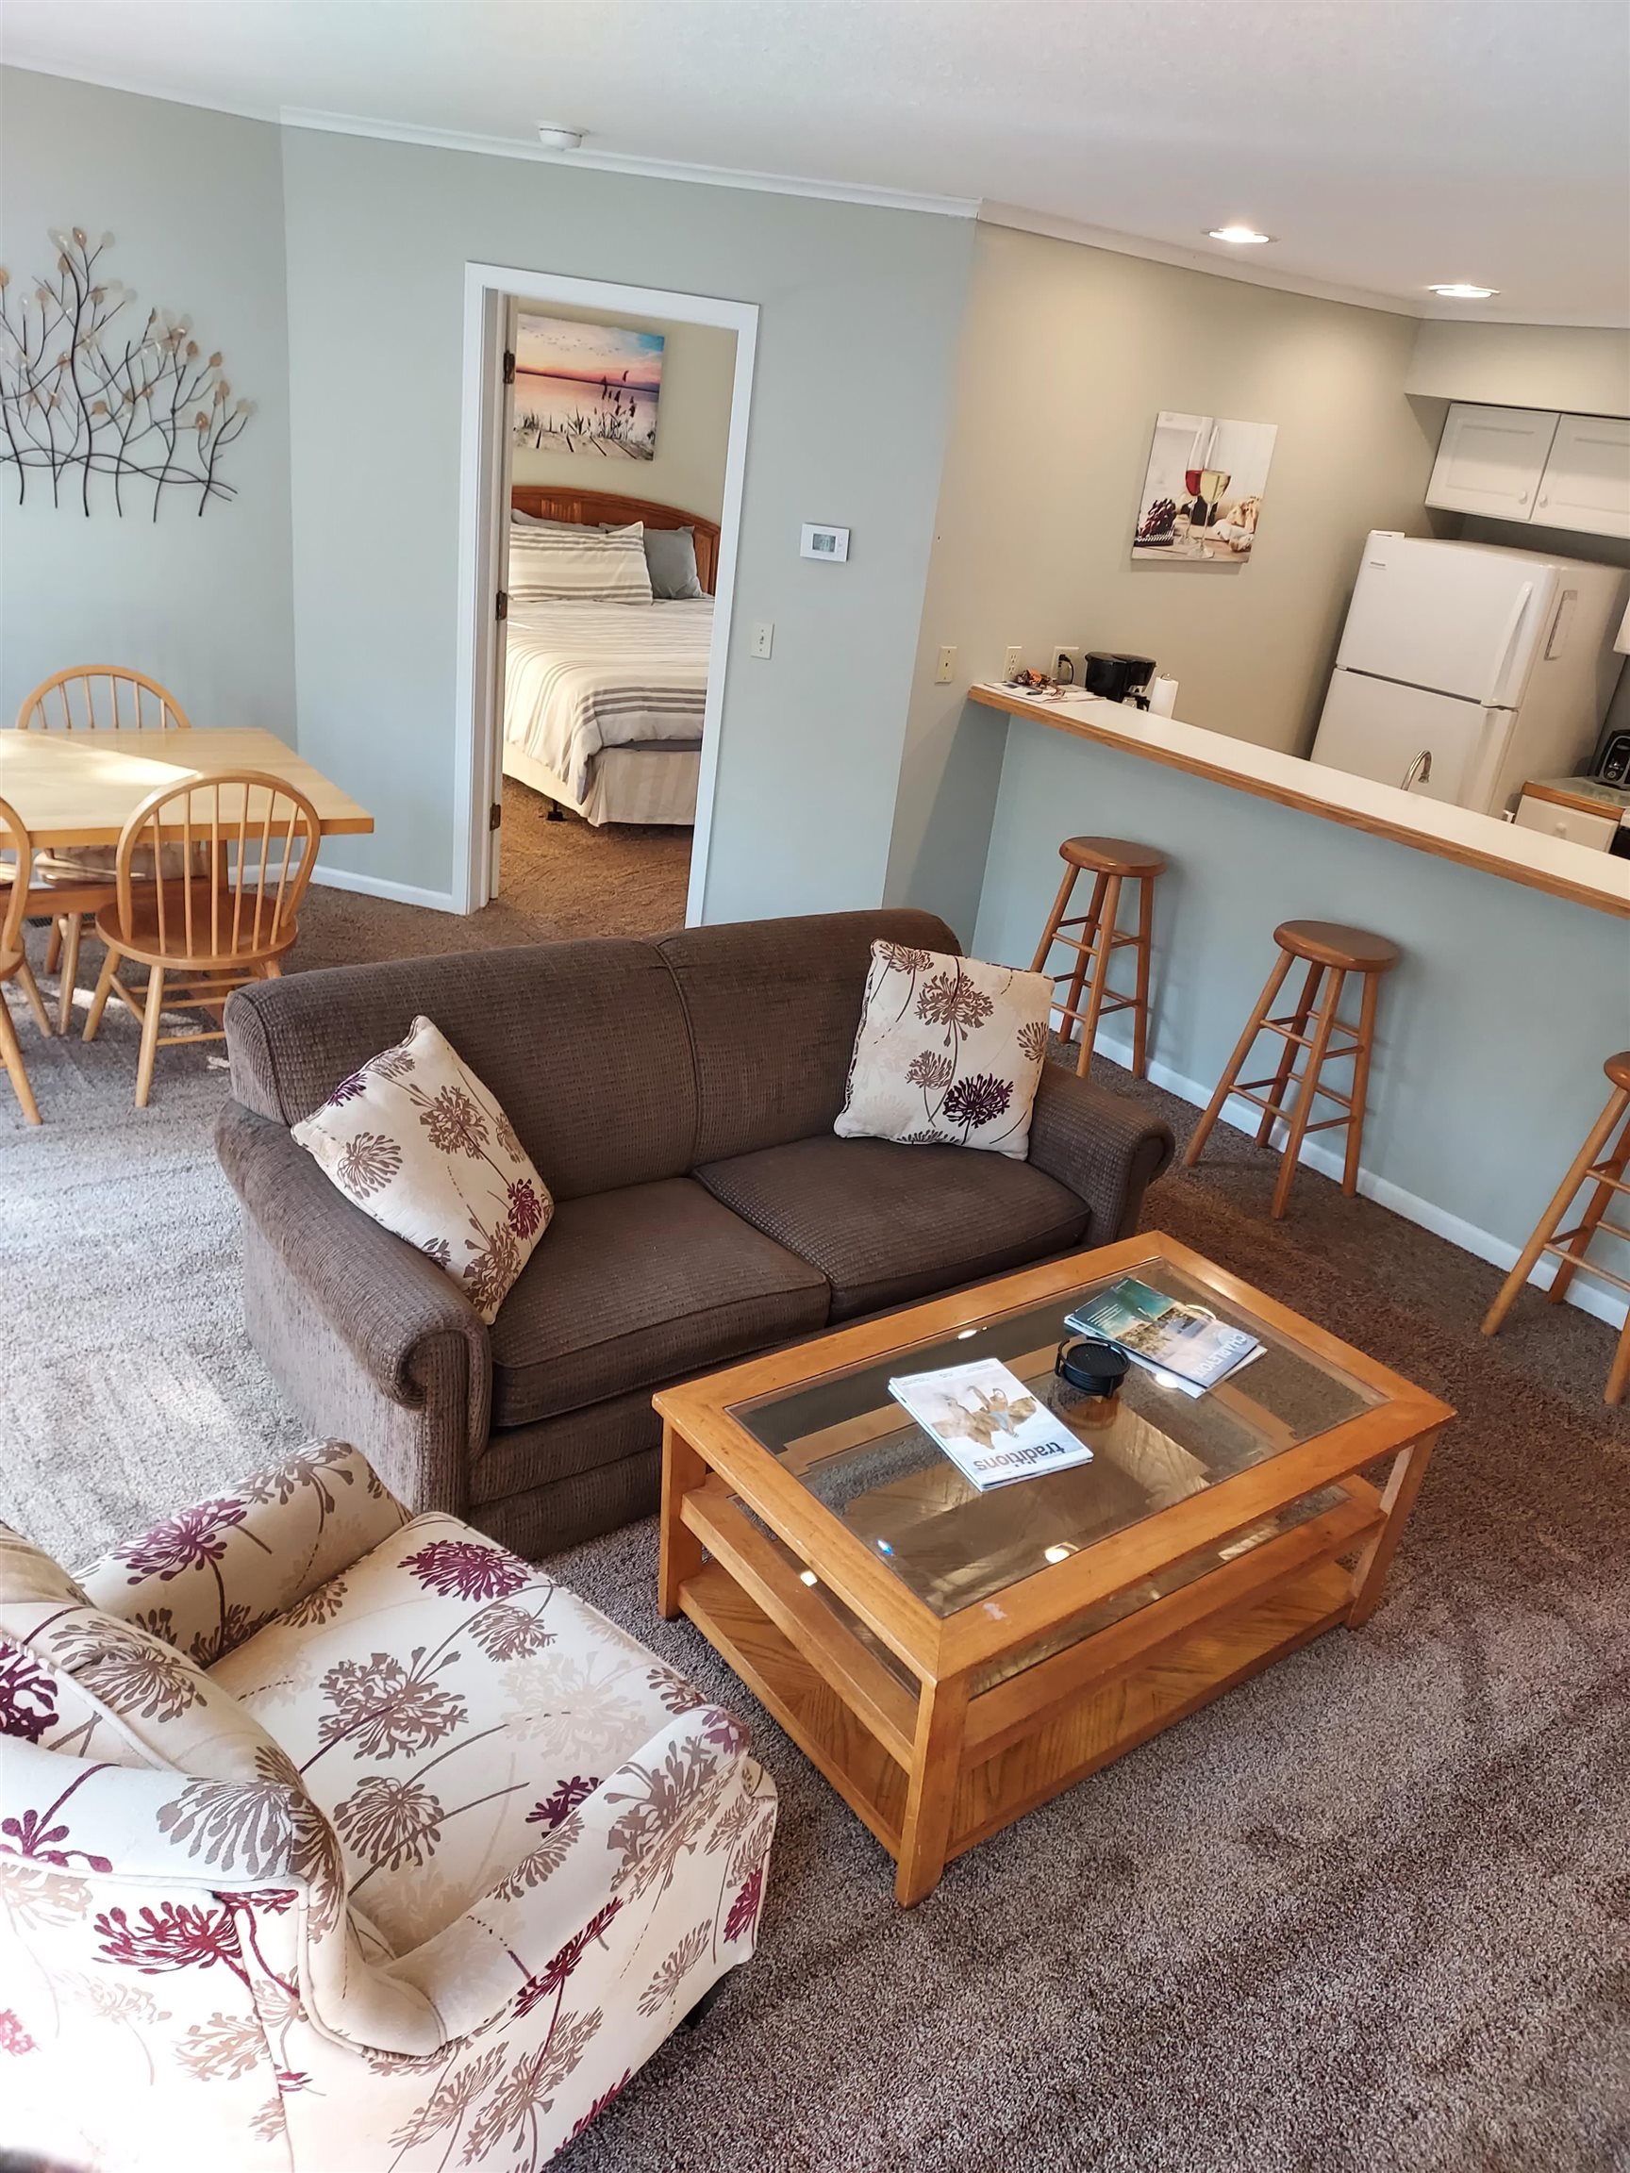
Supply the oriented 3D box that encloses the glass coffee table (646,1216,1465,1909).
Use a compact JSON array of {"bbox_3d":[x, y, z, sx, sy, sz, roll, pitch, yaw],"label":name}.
[{"bbox_3d":[0.396,0.727,2.557,1.181,0.461,0.665,-12,31,-36],"label":"glass coffee table"}]

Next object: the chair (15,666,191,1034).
[{"bbox_3d":[-1.987,-0.701,4.353,0.470,0.925,0.550,-10,30,-34],"label":"chair"}]

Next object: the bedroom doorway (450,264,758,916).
[{"bbox_3d":[-0.738,-1.513,5.059,0.920,2.096,0.140,10,25,5],"label":"bedroom doorway"}]

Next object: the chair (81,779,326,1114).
[{"bbox_3d":[-1.606,-0.454,3.943,0.480,0.920,0.560,-10,30,-34],"label":"chair"}]

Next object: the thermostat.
[{"bbox_3d":[0.030,-1.716,4.768,0.147,0.096,0.028,10,25,5],"label":"thermostat"}]

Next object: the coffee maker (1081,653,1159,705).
[{"bbox_3d":[1.010,-1.298,5.119,0.220,0.300,0.180,-2,27,-20],"label":"coffee maker"}]

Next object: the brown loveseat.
[{"bbox_3d":[-0.189,0.170,3.099,1.750,0.860,0.900,-10,30,-34],"label":"brown loveseat"}]

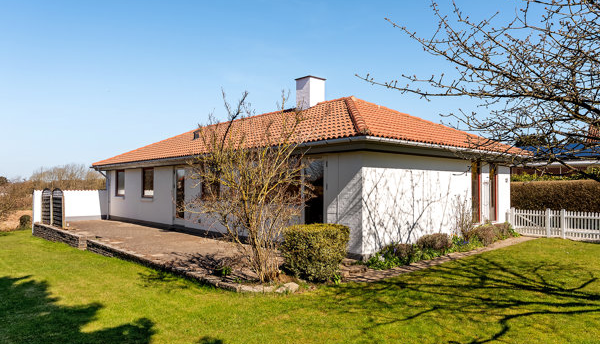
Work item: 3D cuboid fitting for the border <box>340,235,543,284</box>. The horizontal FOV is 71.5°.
[{"bbox_3d":[3.939,1.843,9.815,8.368,0.113,0.423,2,-3,-42],"label":"border"}]

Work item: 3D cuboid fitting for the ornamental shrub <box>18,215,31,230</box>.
[{"bbox_3d":[-14.425,2.629,21.828,0.592,0.818,0.592,1,-2,-33],"label":"ornamental shrub"}]

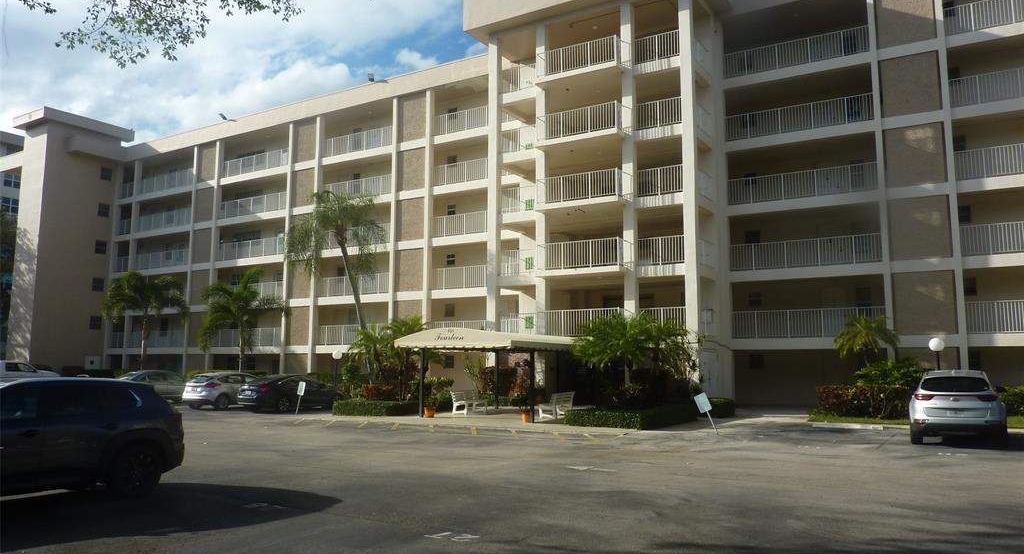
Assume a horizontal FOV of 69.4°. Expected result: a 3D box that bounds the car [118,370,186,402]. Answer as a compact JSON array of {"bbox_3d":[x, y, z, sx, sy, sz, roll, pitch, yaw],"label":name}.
[{"bbox_3d":[-16.320,5.027,33.743,1.830,1.470,4.700,-4,-8,31],"label":"car"}]

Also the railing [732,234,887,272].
[{"bbox_3d":[11.036,-0.888,28.080,5.420,1.080,0.100,-4,-8,31],"label":"railing"}]

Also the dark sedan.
[{"bbox_3d":[-9.389,4.949,31.813,1.830,1.450,4.720,-4,-8,31],"label":"dark sedan"}]

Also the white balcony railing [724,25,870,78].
[{"bbox_3d":[11.117,-8.819,29.196,5.450,1.060,0.100,-4,-8,31],"label":"white balcony railing"}]

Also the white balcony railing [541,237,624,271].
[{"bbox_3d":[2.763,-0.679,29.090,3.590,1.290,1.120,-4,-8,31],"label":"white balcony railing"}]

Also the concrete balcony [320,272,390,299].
[{"bbox_3d":[-8.277,0.742,40.572,5.450,1.497,1.000,-4,-8,31],"label":"concrete balcony"}]

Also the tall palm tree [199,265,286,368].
[{"bbox_3d":[-14.607,2.889,39.739,4.700,6.884,4.400,-4,-8,31],"label":"tall palm tree"}]

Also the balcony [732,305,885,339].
[{"bbox_3d":[11.108,1.772,27.956,5.440,1.062,0.100,-4,-8,31],"label":"balcony"}]

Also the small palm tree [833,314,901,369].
[{"bbox_3d":[11.975,2.936,24.814,2.000,3.350,2.000,-3,-8,25],"label":"small palm tree"}]

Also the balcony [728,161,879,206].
[{"bbox_3d":[11.121,-3.535,28.590,5.440,1.052,0.100,-4,-8,31],"label":"balcony"}]

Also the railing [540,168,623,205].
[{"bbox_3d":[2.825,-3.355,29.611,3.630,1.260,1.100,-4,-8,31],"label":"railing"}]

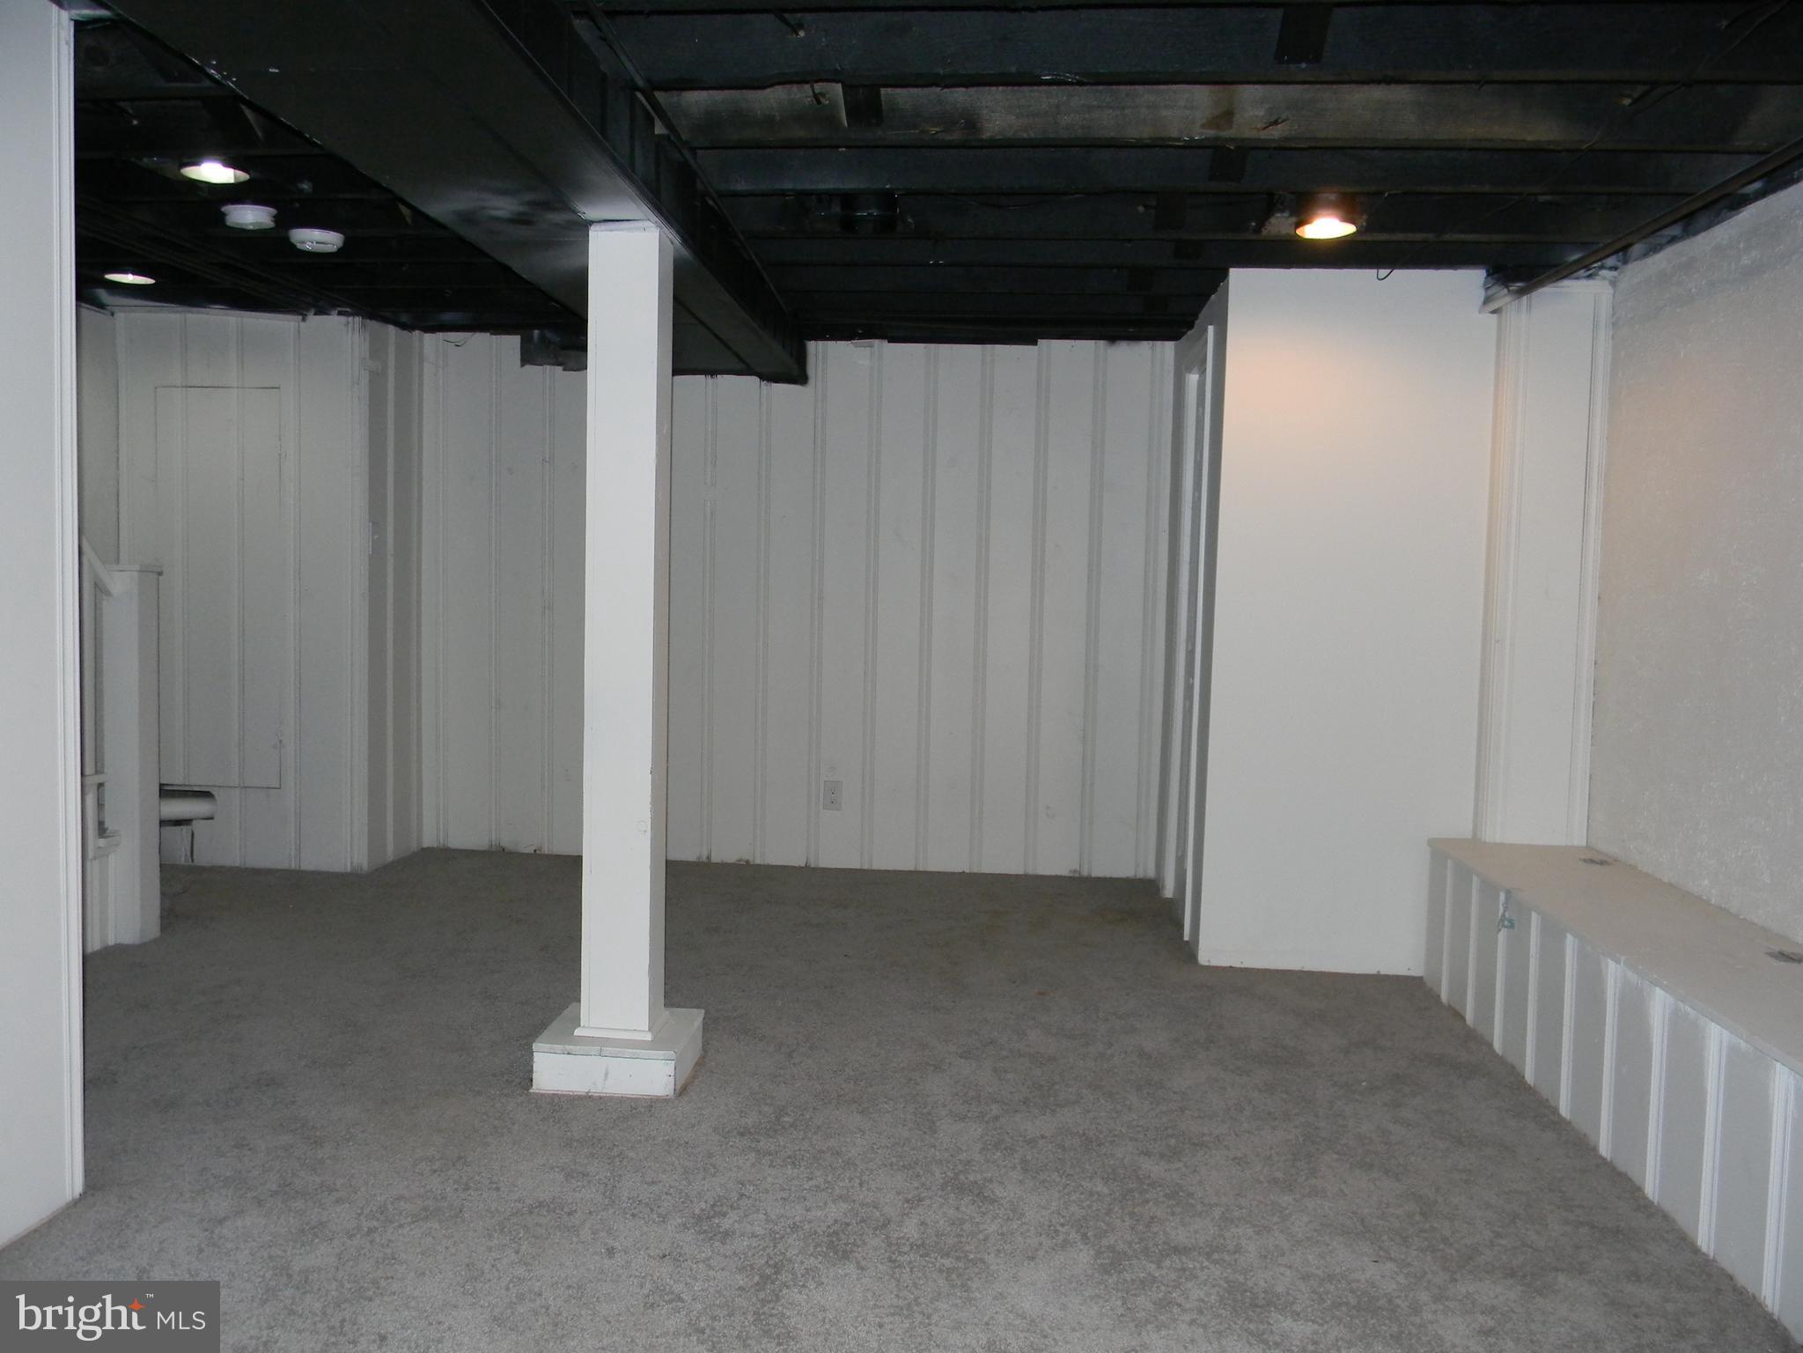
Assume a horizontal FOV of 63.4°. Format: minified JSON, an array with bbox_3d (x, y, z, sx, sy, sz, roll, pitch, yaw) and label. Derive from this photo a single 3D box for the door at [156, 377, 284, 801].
[{"bbox_3d":[-2.473,-0.319,5.310,0.470,1.445,0.040,2,3,5],"label":"door"}]

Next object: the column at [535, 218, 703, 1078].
[{"bbox_3d":[-0.585,-0.042,3.129,0.305,1.806,0.305,2,3,5],"label":"column"}]

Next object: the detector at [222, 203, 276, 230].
[{"bbox_3d":[-1.642,-1.153,3.672,0.135,0.040,0.135,2,3,5],"label":"detector"}]

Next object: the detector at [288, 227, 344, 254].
[{"bbox_3d":[-1.594,-1.181,3.977,0.145,0.042,0.145,2,3,5],"label":"detector"}]

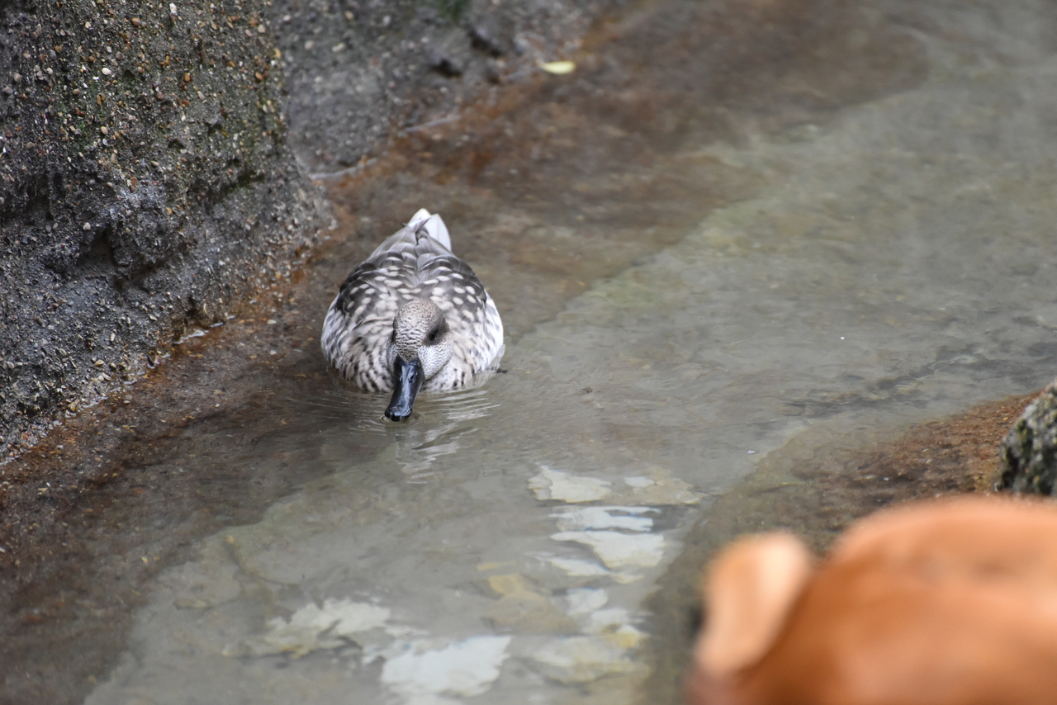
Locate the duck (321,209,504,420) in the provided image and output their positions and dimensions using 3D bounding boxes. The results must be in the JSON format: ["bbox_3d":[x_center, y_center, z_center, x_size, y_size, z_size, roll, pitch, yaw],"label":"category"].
[{"bbox_3d":[-0.082,-0.017,6.296,0.131,0.117,0.320,2,20,5],"label":"duck"}]

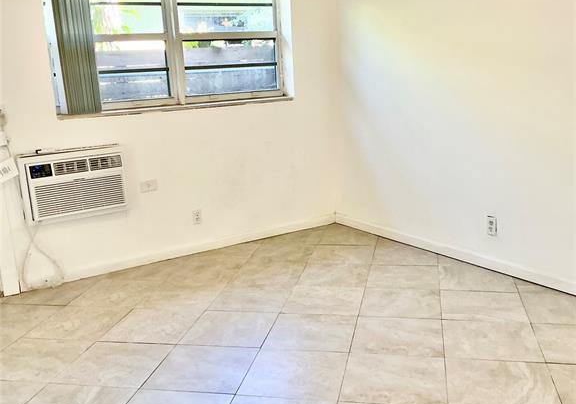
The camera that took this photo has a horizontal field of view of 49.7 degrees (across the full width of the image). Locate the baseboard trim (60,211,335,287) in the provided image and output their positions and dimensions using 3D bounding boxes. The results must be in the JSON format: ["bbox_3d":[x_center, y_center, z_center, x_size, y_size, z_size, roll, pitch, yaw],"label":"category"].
[{"bbox_3d":[-0.551,0.324,4.775,2.369,0.091,0.016,-11,15,-31],"label":"baseboard trim"}]

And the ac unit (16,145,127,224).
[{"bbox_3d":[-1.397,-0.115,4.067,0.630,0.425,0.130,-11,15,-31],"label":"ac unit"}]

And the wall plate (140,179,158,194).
[{"bbox_3d":[-1.006,-0.112,4.508,0.121,0.077,0.010,-11,15,-32],"label":"wall plate"}]

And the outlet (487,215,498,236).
[{"bbox_3d":[1.307,0.158,3.982,0.010,0.117,0.071,-11,15,-31],"label":"outlet"}]

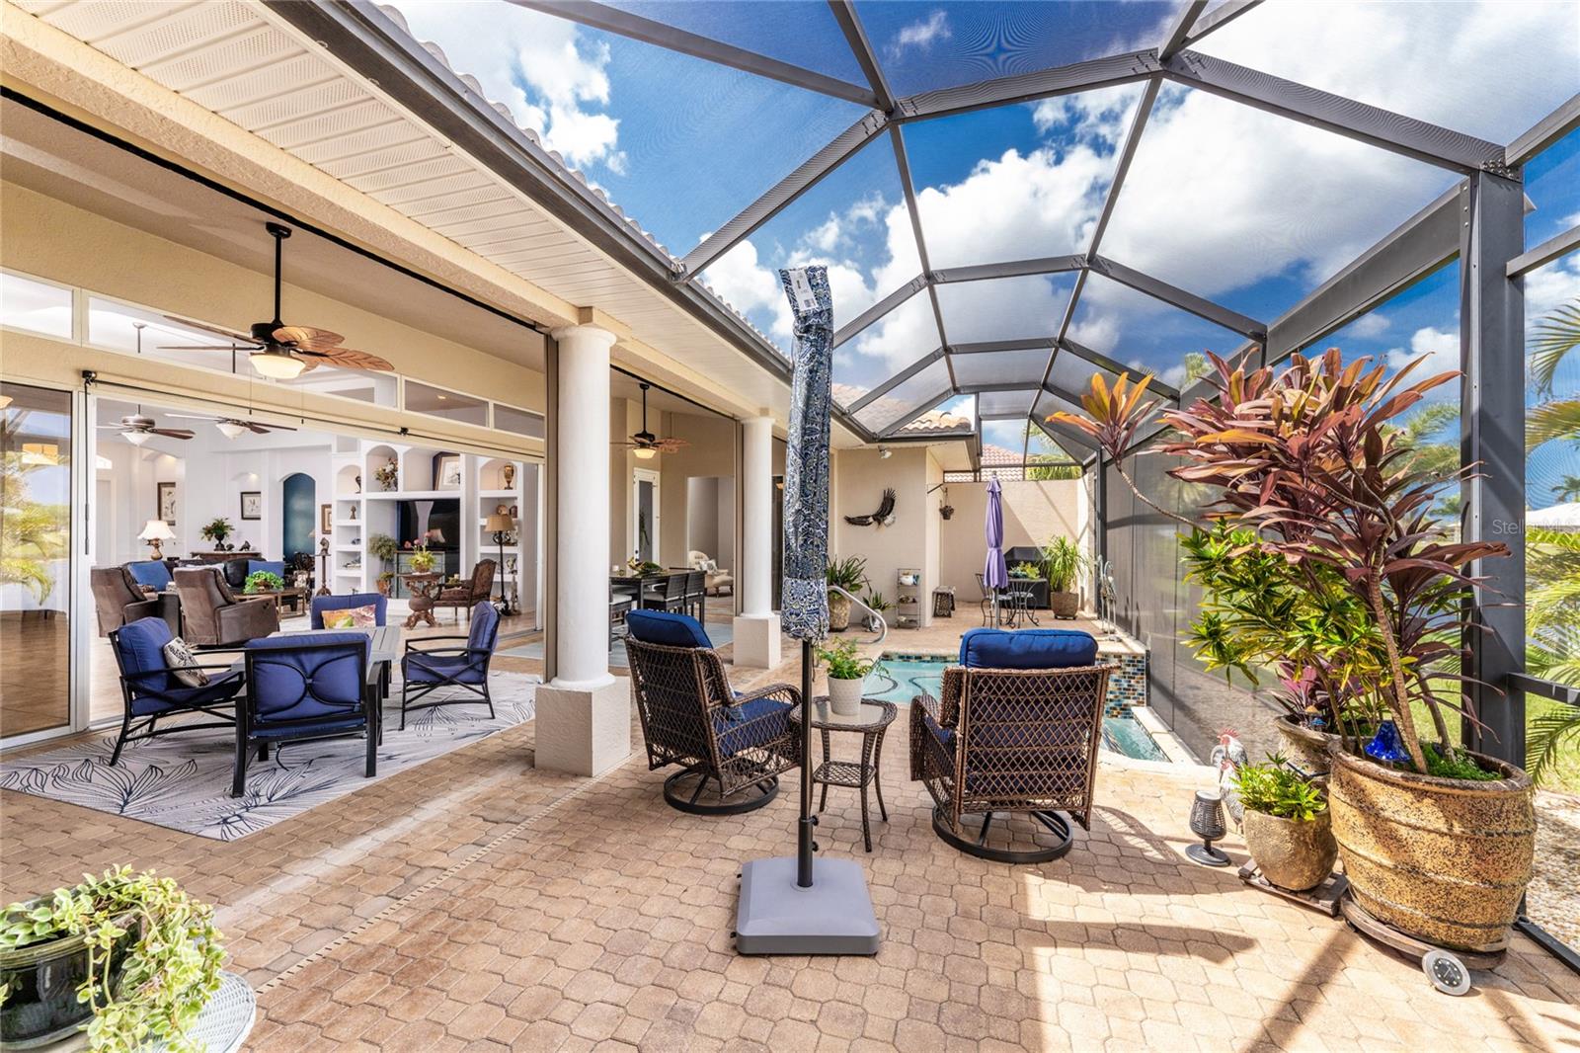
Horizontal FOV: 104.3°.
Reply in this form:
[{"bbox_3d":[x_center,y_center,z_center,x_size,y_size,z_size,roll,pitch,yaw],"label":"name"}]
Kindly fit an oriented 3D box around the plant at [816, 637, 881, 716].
[{"bbox_3d":[0.274,0.697,2.881,0.302,0.353,0.282,0,0,0],"label":"plant"}]

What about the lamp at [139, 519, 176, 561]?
[{"bbox_3d":[-11.547,0.281,11.200,0.450,0.780,0.450,0,-1,18],"label":"lamp"}]

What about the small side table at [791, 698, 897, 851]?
[{"bbox_3d":[0.259,1.179,2.969,0.455,0.575,0.455,0,0,18],"label":"small side table"}]

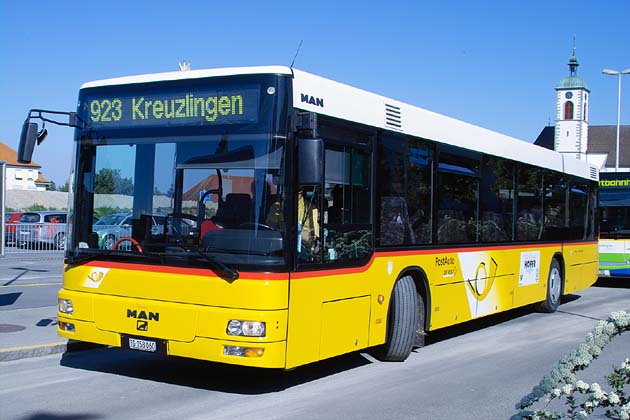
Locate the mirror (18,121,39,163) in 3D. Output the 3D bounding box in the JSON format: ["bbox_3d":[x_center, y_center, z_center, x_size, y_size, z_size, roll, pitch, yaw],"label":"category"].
[{"bbox_3d":[-2.727,-0.632,7.316,0.120,0.385,0.200,11,-6,-32],"label":"mirror"}]

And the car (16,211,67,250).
[{"bbox_3d":[-9.660,0.800,30.840,1.760,1.460,4.380,1,-1,34],"label":"car"}]

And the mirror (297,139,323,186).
[{"bbox_3d":[-0.034,-0.396,6.282,0.190,0.385,0.110,1,-1,21],"label":"mirror"}]

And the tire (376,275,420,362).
[{"bbox_3d":[0.899,1.178,8.414,0.275,0.945,0.945,7,-1,0],"label":"tire"}]

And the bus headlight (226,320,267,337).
[{"bbox_3d":[-0.543,0.943,6.143,0.320,0.115,0.110,1,-1,24],"label":"bus headlight"}]

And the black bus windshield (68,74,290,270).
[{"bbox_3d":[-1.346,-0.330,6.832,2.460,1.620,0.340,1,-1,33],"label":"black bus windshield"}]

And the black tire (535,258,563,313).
[{"bbox_3d":[3.989,1.303,13.321,0.285,0.950,0.950,1,-1,33],"label":"black tire"}]

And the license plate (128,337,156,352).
[{"bbox_3d":[-1.487,1.171,6.662,0.305,0.084,0.020,1,-1,33],"label":"license plate"}]

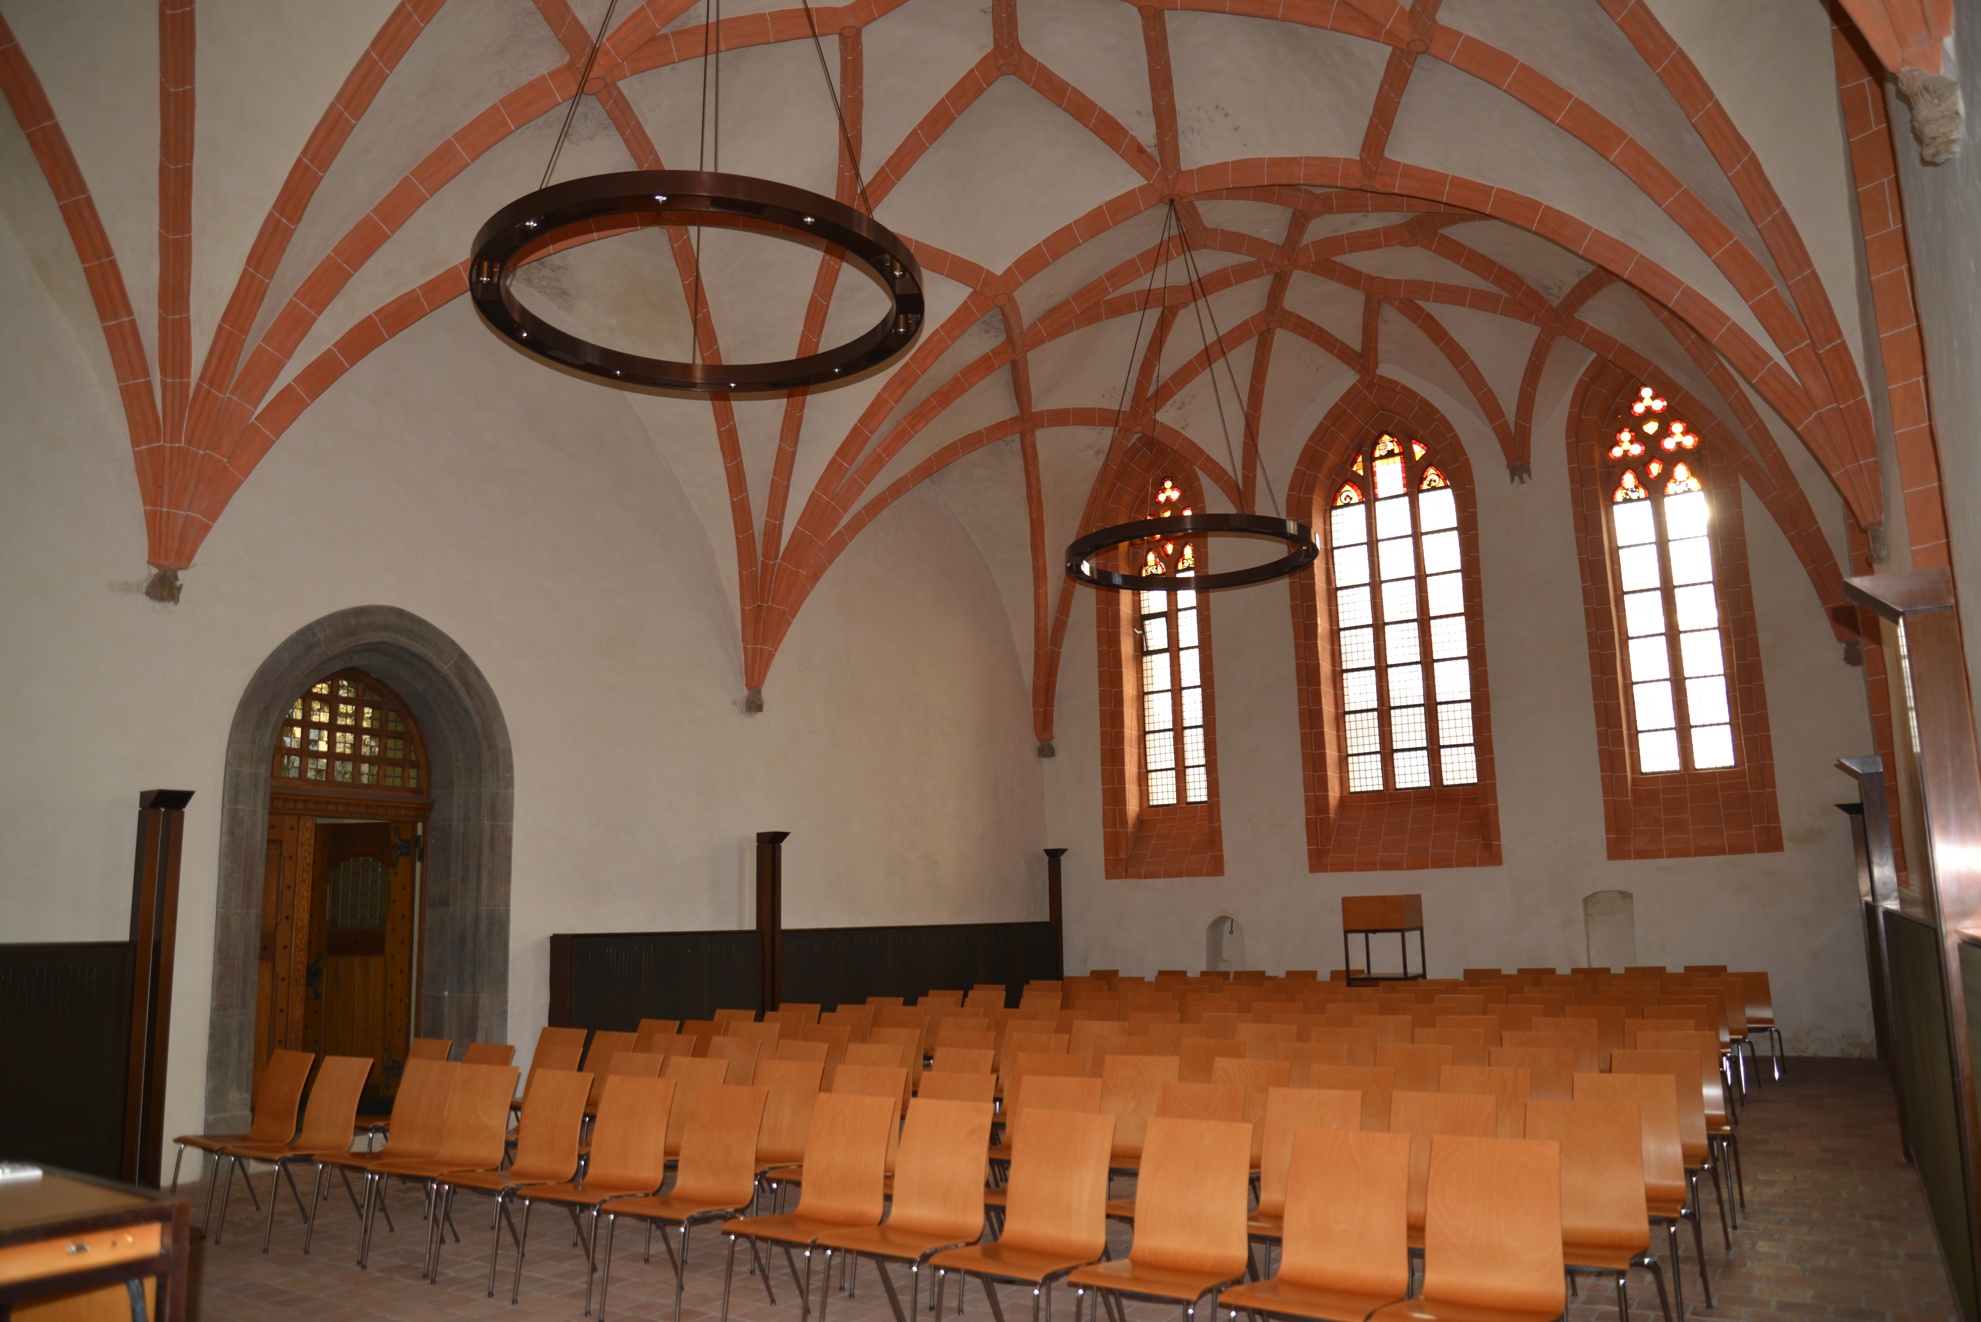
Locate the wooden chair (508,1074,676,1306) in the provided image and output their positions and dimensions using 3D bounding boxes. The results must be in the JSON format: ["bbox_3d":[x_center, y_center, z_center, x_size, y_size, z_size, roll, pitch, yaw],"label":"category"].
[{"bbox_3d":[-1.704,2.287,5.743,0.490,0.855,0.550,-7,-12,29],"label":"wooden chair"}]

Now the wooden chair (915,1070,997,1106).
[{"bbox_3d":[-0.260,2.215,5.595,0.465,0.845,0.565,-7,-12,29],"label":"wooden chair"}]

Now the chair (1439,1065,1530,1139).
[{"bbox_3d":[1.998,2.126,5.379,0.475,0.845,0.565,-8,-12,30],"label":"chair"}]

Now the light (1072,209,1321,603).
[{"bbox_3d":[1.658,-2.465,11.441,2.091,3.308,2.091,-1,-11,0],"label":"light"}]

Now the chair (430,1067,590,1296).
[{"bbox_3d":[-2.158,2.333,5.997,0.475,0.845,0.565,-7,-12,30],"label":"chair"}]

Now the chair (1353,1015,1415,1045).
[{"bbox_3d":[2.325,2.607,8.004,0.475,0.845,0.565,-8,-12,32],"label":"chair"}]

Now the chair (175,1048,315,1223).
[{"bbox_3d":[-4.074,2.611,7.207,0.490,0.855,0.550,-8,-13,33],"label":"chair"}]

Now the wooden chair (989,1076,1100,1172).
[{"bbox_3d":[0.182,2.166,5.386,0.465,0.845,0.565,-7,-12,30],"label":"wooden chair"}]

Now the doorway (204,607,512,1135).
[{"bbox_3d":[-4.566,1.528,9.630,0.500,3.860,2.270,-8,-12,31],"label":"doorway"}]

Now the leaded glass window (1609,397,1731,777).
[{"bbox_3d":[7.293,-0.942,14.285,0.930,4.300,0.200,-8,-12,31],"label":"leaded glass window"}]

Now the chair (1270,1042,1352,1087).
[{"bbox_3d":[1.526,2.354,6.540,0.465,0.845,0.565,-8,-13,33],"label":"chair"}]

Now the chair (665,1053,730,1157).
[{"bbox_3d":[-1.619,2.429,6.497,0.490,0.855,0.550,-8,-13,32],"label":"chair"}]

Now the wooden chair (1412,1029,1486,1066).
[{"bbox_3d":[2.502,2.502,7.298,0.490,0.855,0.550,-8,-13,33],"label":"wooden chair"}]

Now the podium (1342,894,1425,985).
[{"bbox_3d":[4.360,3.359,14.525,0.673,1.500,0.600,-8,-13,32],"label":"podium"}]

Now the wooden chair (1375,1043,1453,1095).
[{"bbox_3d":[1.978,2.294,6.278,0.475,0.845,0.565,-8,-12,31],"label":"wooden chair"}]

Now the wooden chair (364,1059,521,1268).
[{"bbox_3d":[-2.572,2.362,6.210,0.465,0.845,0.565,-6,-12,26],"label":"wooden chair"}]

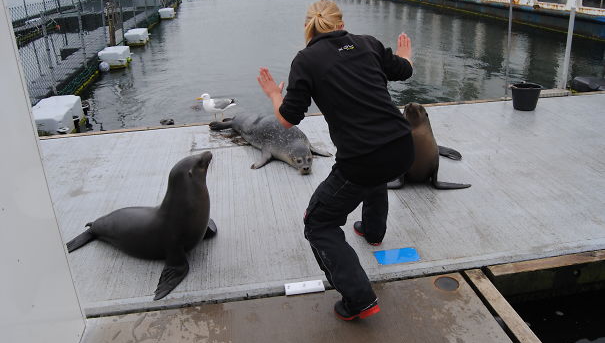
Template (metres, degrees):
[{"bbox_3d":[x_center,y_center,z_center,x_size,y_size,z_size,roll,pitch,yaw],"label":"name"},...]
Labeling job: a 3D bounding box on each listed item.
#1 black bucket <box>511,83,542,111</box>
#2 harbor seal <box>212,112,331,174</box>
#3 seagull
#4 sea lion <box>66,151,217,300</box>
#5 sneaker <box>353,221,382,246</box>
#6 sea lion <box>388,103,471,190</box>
[{"bbox_3d":[2.527,-0.826,5.323,0.318,0.246,0.318,-1,25,1],"label":"black bucket"},{"bbox_3d":[-0.403,-0.386,4.464,0.676,0.338,1.537,-20,30,-34],"label":"harbor seal"},{"bbox_3d":[-0.937,-0.703,5.144,0.461,0.359,0.154,-9,26,-16],"label":"seagull"},{"bbox_3d":[-1.005,0.210,2.749,1.025,0.707,0.666,5,25,14],"label":"sea lion"},{"bbox_3d":[0.409,0.376,2.996,0.102,0.118,0.261,-22,31,-37],"label":"sneaker"},{"bbox_3d":[0.980,-0.321,3.809,0.738,0.676,0.840,3,25,11],"label":"sea lion"}]

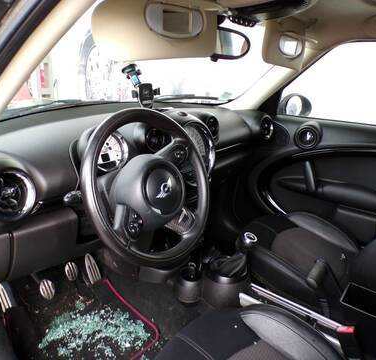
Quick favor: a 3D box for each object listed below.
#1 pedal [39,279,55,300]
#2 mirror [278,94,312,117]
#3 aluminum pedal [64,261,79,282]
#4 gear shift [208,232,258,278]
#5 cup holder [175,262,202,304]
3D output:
[{"bbox_3d":[-0.527,0.412,1.250,0.054,0.077,0.020,-20,0,-44],"label":"pedal"},{"bbox_3d":[0.587,-0.397,1.830,0.200,0.152,0.105,-13,23,-33],"label":"mirror"},{"bbox_3d":[-0.466,0.366,1.330,0.053,0.078,0.020,-20,0,-44],"label":"aluminum pedal"},{"bbox_3d":[0.168,0.249,1.175,0.160,0.168,0.120,17,26,40],"label":"gear shift"},{"bbox_3d":[0.005,0.398,1.275,0.090,0.100,0.090,17,26,40],"label":"cup holder"}]

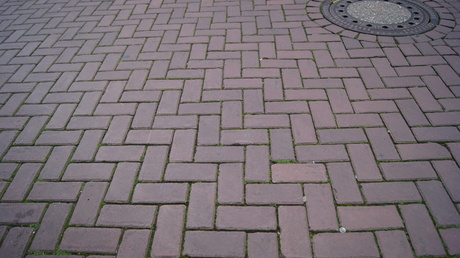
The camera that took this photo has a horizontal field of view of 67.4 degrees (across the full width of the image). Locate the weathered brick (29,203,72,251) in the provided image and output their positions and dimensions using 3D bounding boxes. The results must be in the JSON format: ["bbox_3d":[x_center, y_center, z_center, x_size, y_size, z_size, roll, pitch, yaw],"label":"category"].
[{"bbox_3d":[-0.593,0.353,1.179,0.096,0.065,0.197,0,40,3],"label":"weathered brick"}]

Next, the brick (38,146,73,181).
[{"bbox_3d":[-0.692,0.159,1.411,0.096,0.065,0.197,0,40,3],"label":"brick"}]

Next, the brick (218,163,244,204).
[{"bbox_3d":[0.007,0.224,1.303,0.097,0.060,0.200,-1,41,2],"label":"brick"}]

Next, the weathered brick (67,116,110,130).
[{"bbox_3d":[-0.642,-0.006,1.604,0.200,0.060,0.097,-1,41,2],"label":"weathered brick"}]

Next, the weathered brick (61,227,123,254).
[{"bbox_3d":[-0.452,0.385,1.141,0.198,0.065,0.096,0,41,3],"label":"weathered brick"}]

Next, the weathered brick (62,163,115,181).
[{"bbox_3d":[-0.550,0.192,1.370,0.198,0.065,0.096,0,41,3],"label":"weathered brick"}]

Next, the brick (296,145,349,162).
[{"bbox_3d":[0.368,0.121,1.400,0.197,0.065,0.096,-1,40,2],"label":"brick"}]

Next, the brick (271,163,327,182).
[{"bbox_3d":[0.265,0.188,1.331,0.200,0.060,0.097,0,41,4],"label":"brick"}]

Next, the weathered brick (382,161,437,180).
[{"bbox_3d":[0.673,0.181,1.323,0.198,0.065,0.096,-1,41,1],"label":"weathered brick"}]

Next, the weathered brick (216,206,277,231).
[{"bbox_3d":[0.056,0.323,1.188,0.198,0.065,0.096,0,41,3],"label":"weathered brick"}]

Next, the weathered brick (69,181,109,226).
[{"bbox_3d":[-0.498,0.289,1.248,0.096,0.065,0.197,0,40,3],"label":"weathered brick"}]

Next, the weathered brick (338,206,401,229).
[{"bbox_3d":[0.469,0.317,1.170,0.200,0.060,0.097,0,41,3],"label":"weathered brick"}]

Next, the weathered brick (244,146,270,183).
[{"bbox_3d":[0.111,0.157,1.374,0.097,0.060,0.200,0,41,2],"label":"weathered brick"}]

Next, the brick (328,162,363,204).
[{"bbox_3d":[0.419,0.220,1.281,0.096,0.065,0.197,-1,40,2],"label":"brick"}]

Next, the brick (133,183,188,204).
[{"bbox_3d":[-0.251,0.257,1.280,0.198,0.065,0.096,0,41,2],"label":"brick"}]

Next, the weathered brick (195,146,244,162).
[{"bbox_3d":[-0.040,0.126,1.416,0.197,0.065,0.096,0,40,2],"label":"weathered brick"}]

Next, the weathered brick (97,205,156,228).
[{"bbox_3d":[-0.350,0.322,1.202,0.197,0.065,0.096,0,40,3],"label":"weathered brick"}]

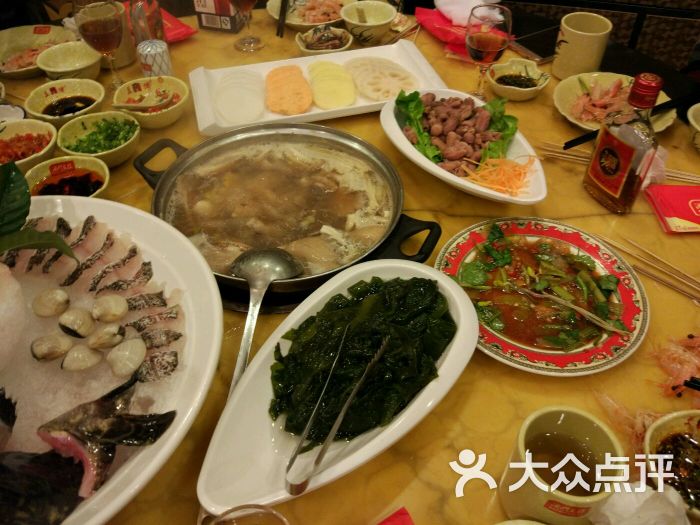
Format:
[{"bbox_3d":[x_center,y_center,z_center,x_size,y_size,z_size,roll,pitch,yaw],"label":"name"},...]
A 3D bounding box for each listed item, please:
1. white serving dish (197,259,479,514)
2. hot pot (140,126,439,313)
[{"bbox_3d":[-0.002,0.113,0.523,0.166,0.045,0.318,29,53,25],"label":"white serving dish"},{"bbox_3d":[-0.089,-0.062,0.703,0.403,0.075,0.293,19,50,17],"label":"hot pot"}]

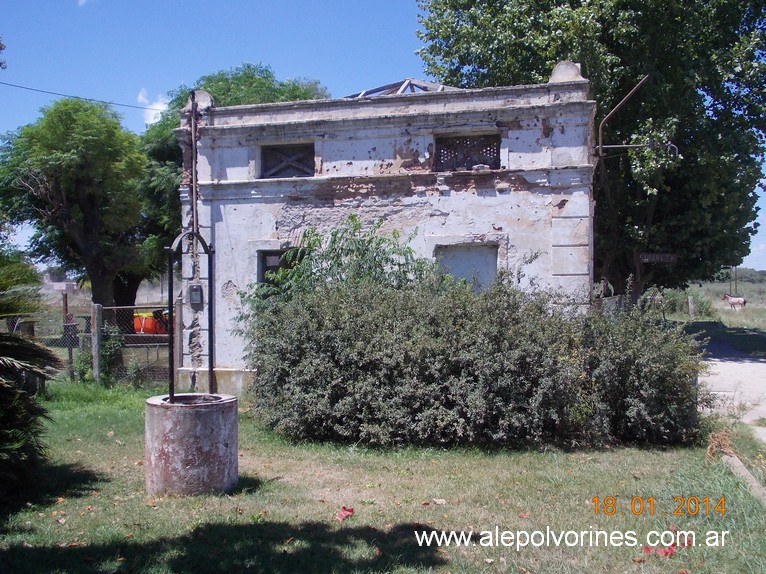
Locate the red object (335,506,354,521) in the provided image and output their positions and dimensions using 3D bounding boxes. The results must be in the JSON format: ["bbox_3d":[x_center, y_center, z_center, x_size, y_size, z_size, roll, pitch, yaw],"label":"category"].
[{"bbox_3d":[-0.273,1.593,5.950,0.140,0.070,0.120,-1,0,0],"label":"red object"}]

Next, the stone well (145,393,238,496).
[{"bbox_3d":[-1.598,1.288,6.997,0.770,0.701,0.770,-1,0,0],"label":"stone well"}]

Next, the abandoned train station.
[{"bbox_3d":[0.446,-0.890,14.247,6.230,4.950,4.600,-1,0,16],"label":"abandoned train station"}]

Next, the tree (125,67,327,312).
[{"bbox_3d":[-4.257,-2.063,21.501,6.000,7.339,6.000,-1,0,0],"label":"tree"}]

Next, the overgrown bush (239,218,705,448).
[{"bbox_3d":[0.878,0.422,9.695,5.015,2.355,2.300,-1,0,12],"label":"overgrown bush"}]

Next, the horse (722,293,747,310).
[{"bbox_3d":[27.598,1.241,66.000,2.000,1.500,0.500,-1,0,23],"label":"horse"}]

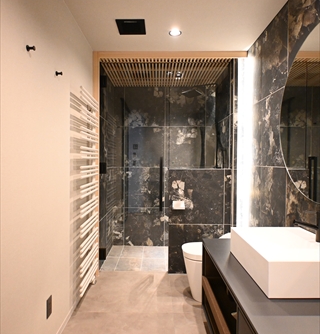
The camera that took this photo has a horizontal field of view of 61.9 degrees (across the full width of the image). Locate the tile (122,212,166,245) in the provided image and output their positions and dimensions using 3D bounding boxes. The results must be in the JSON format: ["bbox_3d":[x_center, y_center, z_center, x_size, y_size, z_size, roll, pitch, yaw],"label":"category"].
[{"bbox_3d":[-0.224,0.887,3.945,0.600,0.570,0.013,0,0,0],"label":"tile"}]

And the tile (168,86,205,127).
[{"bbox_3d":[0.375,-0.902,3.945,0.600,0.600,0.013,0,0,0],"label":"tile"}]

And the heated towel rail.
[{"bbox_3d":[-0.660,0.205,2.380,0.100,1.670,0.580,0,0,0],"label":"heated towel rail"}]

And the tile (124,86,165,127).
[{"bbox_3d":[-0.224,-0.902,3.945,0.600,0.600,0.013,0,0,0],"label":"tile"}]

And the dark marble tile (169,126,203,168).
[{"bbox_3d":[0.375,-0.296,3.945,0.600,0.600,0.013,0,0,0],"label":"dark marble tile"}]

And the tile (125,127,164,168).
[{"bbox_3d":[-0.224,-0.296,3.945,0.600,0.600,0.013,0,0,0],"label":"tile"}]

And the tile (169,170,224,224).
[{"bbox_3d":[0.405,0.330,2.907,0.600,0.600,0.013,0,0,0],"label":"tile"}]

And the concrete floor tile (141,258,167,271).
[{"bbox_3d":[-0.065,1.176,3.200,0.300,0.013,0.440,0,0,0],"label":"concrete floor tile"}]

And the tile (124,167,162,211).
[{"bbox_3d":[-0.224,0.309,3.945,0.600,0.600,0.013,0,0,0],"label":"tile"}]

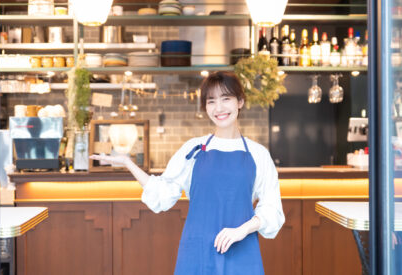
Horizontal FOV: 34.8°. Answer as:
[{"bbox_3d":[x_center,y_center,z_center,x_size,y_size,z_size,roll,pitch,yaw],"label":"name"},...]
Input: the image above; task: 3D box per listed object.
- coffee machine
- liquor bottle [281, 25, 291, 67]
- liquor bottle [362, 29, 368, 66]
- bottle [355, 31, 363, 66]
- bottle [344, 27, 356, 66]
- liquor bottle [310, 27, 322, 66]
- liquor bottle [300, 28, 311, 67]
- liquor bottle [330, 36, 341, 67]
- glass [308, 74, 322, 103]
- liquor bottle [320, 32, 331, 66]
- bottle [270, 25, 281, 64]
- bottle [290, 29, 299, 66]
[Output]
[{"bbox_3d":[-1.155,0.044,4.700,0.373,0.383,0.460,0,1,-2],"label":"coffee machine"},{"bbox_3d":[0.654,-0.698,4.892,0.070,0.319,0.070,0,1,-2],"label":"liquor bottle"},{"bbox_3d":[1.269,-0.683,4.917,0.070,0.283,0.070,0,1,-2],"label":"liquor bottle"},{"bbox_3d":[1.221,-0.682,4.944,0.069,0.275,0.069,0,1,-2],"label":"bottle"},{"bbox_3d":[1.145,-0.692,4.912,0.080,0.302,0.080,0,1,-2],"label":"bottle"},{"bbox_3d":[0.878,-0.692,4.901,0.074,0.304,0.074,0,1,-2],"label":"liquor bottle"},{"bbox_3d":[0.798,-0.684,4.898,0.077,0.290,0.077,0,1,-2],"label":"liquor bottle"},{"bbox_3d":[1.030,-0.654,4.907,0.075,0.228,0.075,0,1,-2],"label":"liquor bottle"},{"bbox_3d":[0.861,-0.369,4.850,0.096,0.216,0.096,0,1,-2],"label":"glass"},{"bbox_3d":[0.954,-0.671,4.904,0.074,0.262,0.074,0,1,-2],"label":"liquor bottle"},{"bbox_3d":[0.568,-0.699,4.889,0.074,0.322,0.074,0,1,-2],"label":"bottle"},{"bbox_3d":[0.711,-0.682,4.894,0.067,0.287,0.067,0,1,-2],"label":"bottle"}]

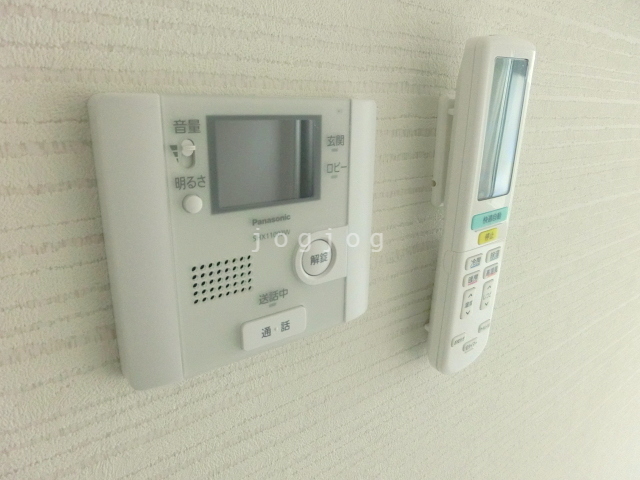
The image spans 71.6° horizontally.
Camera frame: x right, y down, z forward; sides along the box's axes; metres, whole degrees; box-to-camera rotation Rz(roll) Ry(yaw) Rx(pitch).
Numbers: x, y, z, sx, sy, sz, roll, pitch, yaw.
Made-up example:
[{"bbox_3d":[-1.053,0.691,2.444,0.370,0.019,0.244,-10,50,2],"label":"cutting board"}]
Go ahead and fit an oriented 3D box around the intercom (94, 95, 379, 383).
[{"bbox_3d":[-0.028,-0.005,0.223,0.144,0.127,0.020,-12,20,-36],"label":"intercom"}]

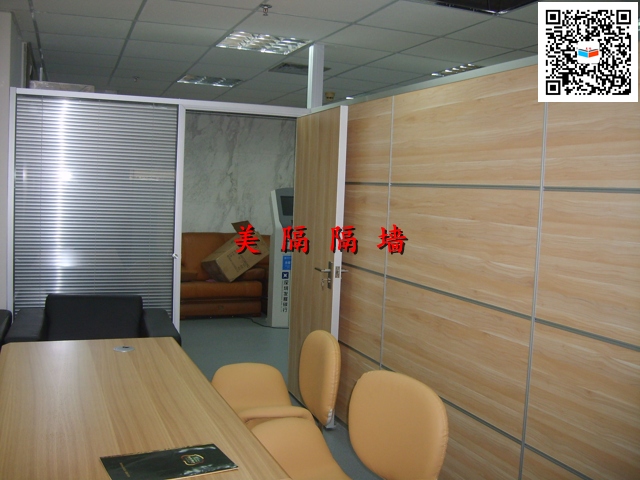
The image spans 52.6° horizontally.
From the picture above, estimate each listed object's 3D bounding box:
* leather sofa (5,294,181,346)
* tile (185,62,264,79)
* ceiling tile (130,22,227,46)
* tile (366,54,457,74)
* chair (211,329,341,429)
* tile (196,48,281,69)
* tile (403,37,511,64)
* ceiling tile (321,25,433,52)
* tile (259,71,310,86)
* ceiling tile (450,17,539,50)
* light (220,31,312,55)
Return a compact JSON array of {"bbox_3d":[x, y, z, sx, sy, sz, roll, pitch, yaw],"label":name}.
[{"bbox_3d":[-1.313,0.748,3.705,0.970,0.780,0.820,0,5,-24],"label":"leather sofa"},{"bbox_3d":[-0.820,-1.487,5.678,0.600,0.020,0.600,1,5,-21],"label":"tile"},{"bbox_3d":[-0.966,-1.381,4.356,0.600,0.020,0.600,1,5,-21],"label":"ceiling tile"},{"bbox_3d":[0.714,-1.360,4.959,0.600,0.020,0.600,0,5,-21],"label":"tile"},{"bbox_3d":[-0.246,0.817,3.037,0.600,0.830,0.560,2,5,-9],"label":"chair"},{"bbox_3d":[-0.613,-1.433,5.123,0.600,0.020,0.600,1,5,-21],"label":"tile"},{"bbox_3d":[0.925,-1.307,4.399,0.600,0.020,0.600,0,5,-21],"label":"tile"},{"bbox_3d":[0.366,-1.318,4.226,0.600,0.020,0.600,1,5,-21],"label":"ceiling tile"},{"bbox_3d":[-0.259,-1.483,5.891,0.600,0.020,0.600,1,5,-21],"label":"tile"},{"bbox_3d":[1.139,-1.253,3.846,0.600,0.020,0.600,0,5,-21],"label":"ceiling tile"},{"bbox_3d":[-0.405,-1.404,4.569,0.600,0.080,0.600,1,5,-21],"label":"light"}]

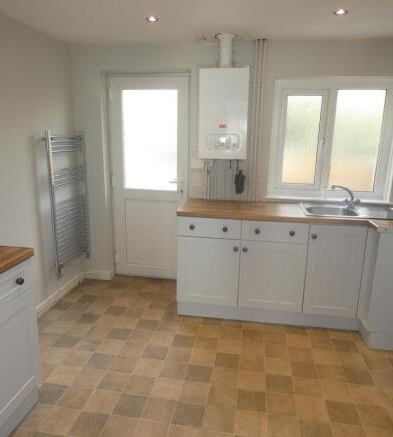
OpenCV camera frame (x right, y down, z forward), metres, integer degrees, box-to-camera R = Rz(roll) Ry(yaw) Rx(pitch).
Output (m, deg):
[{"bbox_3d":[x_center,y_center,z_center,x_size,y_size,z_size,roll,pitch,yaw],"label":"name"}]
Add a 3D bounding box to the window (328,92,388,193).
[{"bbox_3d":[1.444,-0.688,3.041,0.410,0.890,0.035,3,13,7],"label":"window"}]

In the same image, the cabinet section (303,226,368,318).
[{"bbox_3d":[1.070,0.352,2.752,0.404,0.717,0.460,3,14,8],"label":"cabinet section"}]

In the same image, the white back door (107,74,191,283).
[{"bbox_3d":[-0.472,-0.359,3.415,0.795,2.040,0.065,3,13,7],"label":"white back door"}]

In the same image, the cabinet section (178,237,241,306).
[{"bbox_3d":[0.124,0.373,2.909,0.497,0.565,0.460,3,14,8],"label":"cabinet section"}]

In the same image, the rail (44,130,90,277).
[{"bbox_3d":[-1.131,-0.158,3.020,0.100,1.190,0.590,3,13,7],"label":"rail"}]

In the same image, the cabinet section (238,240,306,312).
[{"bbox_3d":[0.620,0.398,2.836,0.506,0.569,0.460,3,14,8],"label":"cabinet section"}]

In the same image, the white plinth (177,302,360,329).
[{"bbox_3d":[0.573,0.791,2.757,1.455,0.132,0.020,3,13,7],"label":"white plinth"}]

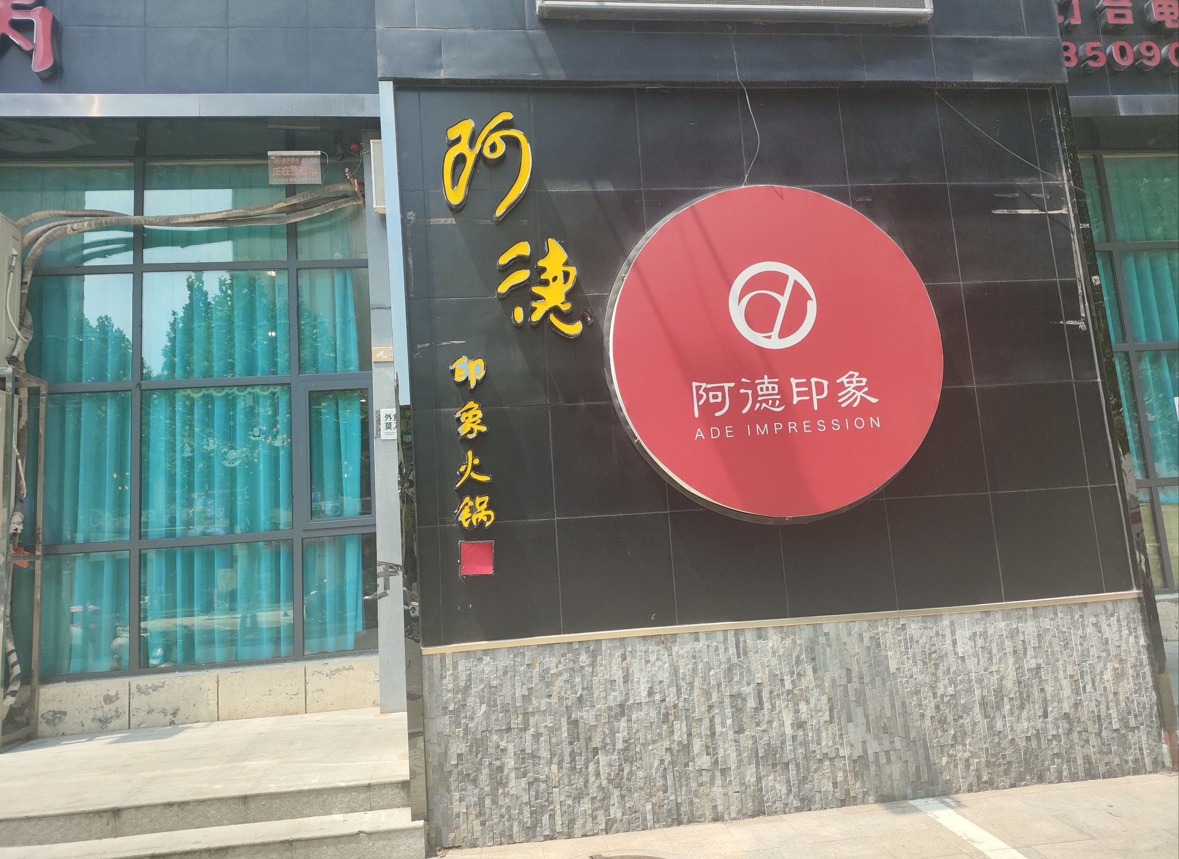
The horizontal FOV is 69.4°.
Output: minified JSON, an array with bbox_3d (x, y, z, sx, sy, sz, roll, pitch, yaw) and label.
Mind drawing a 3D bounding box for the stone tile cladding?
[{"bbox_3d":[1.146,1.482,4.442,3.929,0.950,0.120,-3,-9,-7],"label":"stone tile cladding"}]

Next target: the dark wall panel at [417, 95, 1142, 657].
[{"bbox_3d":[0.980,-0.494,4.748,3.920,3.033,0.120,-3,-9,-7],"label":"dark wall panel"}]

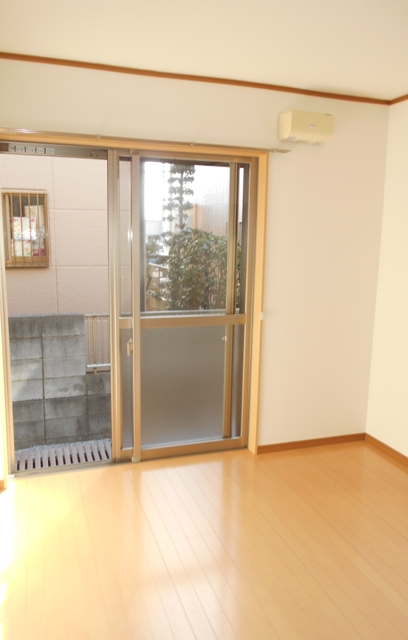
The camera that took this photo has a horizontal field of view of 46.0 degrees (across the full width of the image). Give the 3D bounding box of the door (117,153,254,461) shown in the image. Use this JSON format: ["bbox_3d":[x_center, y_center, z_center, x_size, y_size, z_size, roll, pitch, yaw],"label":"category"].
[{"bbox_3d":[-0.121,-0.051,3.236,0.961,1.999,0.085,-2,10,-18],"label":"door"}]

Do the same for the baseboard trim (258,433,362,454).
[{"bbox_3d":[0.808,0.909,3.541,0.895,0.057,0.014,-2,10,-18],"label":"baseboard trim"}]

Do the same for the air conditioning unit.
[{"bbox_3d":[0.649,-1.214,3.034,0.305,0.170,0.160,-2,10,-18],"label":"air conditioning unit"}]

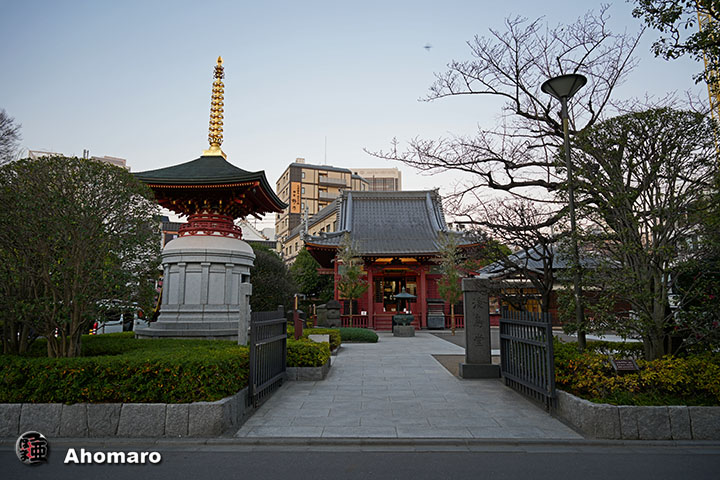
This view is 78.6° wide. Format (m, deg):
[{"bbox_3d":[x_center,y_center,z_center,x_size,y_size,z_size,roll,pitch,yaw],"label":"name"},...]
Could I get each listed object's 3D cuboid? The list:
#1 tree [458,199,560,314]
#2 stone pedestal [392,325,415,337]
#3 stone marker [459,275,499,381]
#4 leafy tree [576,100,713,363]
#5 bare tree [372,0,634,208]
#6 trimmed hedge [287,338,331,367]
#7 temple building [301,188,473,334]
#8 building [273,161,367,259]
[{"bbox_3d":[3.146,0.850,9.176,2.300,3.580,2.000,0,-8,0],"label":"tree"},{"bbox_3d":[1.979,4.196,20.206,1.020,0.460,1.020,0,-8,0],"label":"stone pedestal"},{"bbox_3d":[2.421,1.769,8.990,0.770,2.000,0.400,0,-8,0],"label":"stone marker"},{"bbox_3d":[4.525,0.003,6.977,2.500,4.530,2.500,0,-8,0],"label":"leafy tree"},{"bbox_3d":[4.109,-1.698,11.573,7.500,9.430,6.000,0,-8,0],"label":"bare tree"},{"bbox_3d":[-1.061,2.269,8.863,1.000,0.540,1.000,0,-8,0],"label":"trimmed hedge"},{"bbox_3d":[2.045,1.010,29.367,10.900,9.430,10.800,0,-8,0],"label":"temple building"},{"bbox_3d":[-9.503,0.636,95.922,16.000,29.430,15.000,4,-9,-25],"label":"building"}]

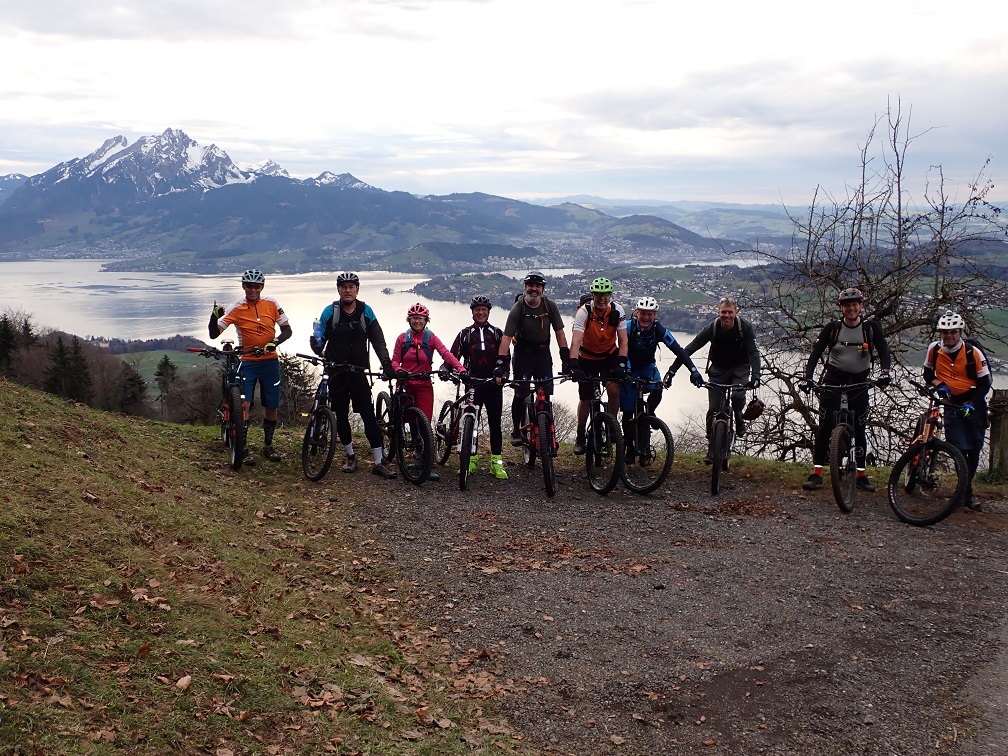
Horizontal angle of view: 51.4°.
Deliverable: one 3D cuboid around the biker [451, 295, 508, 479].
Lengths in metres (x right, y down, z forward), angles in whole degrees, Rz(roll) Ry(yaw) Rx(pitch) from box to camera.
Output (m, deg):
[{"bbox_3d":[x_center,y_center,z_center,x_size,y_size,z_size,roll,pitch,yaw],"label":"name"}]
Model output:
[{"bbox_3d":[-0.230,0.074,10.011,0.600,1.740,0.450,0,10,0],"label":"biker"}]

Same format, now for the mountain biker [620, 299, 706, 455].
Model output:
[{"bbox_3d":[1.470,0.039,9.832,0.780,1.630,0.700,1,10,3],"label":"mountain biker"}]

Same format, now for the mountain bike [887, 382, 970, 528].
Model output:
[{"bbox_3d":[3.682,0.622,9.220,0.750,1.080,1.800,3,10,16],"label":"mountain bike"}]

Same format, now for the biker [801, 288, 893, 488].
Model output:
[{"bbox_3d":[3.061,0.113,9.397,0.820,1.830,0.580,3,10,17],"label":"biker"}]

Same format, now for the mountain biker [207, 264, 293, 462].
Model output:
[{"bbox_3d":[-2.386,-0.104,9.867,0.770,1.830,0.550,-2,10,-12],"label":"mountain biker"}]

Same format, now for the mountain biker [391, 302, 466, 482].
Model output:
[{"bbox_3d":[-0.707,0.128,9.812,0.680,1.660,0.580,-2,10,-12],"label":"mountain biker"}]

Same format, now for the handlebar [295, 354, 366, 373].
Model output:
[{"bbox_3d":[-1.563,-0.140,9.500,0.680,0.110,0.200,9,5,-28],"label":"handlebar"}]

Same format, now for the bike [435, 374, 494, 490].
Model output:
[{"bbox_3d":[-0.495,0.435,9.952,0.660,1.050,1.720,-3,10,-15],"label":"bike"}]

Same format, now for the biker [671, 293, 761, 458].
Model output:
[{"bbox_3d":[1.970,0.040,9.772,0.850,1.610,0.700,2,10,14],"label":"biker"}]

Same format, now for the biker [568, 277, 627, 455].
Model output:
[{"bbox_3d":[0.870,-0.085,9.790,0.580,1.730,0.720,1,10,3],"label":"biker"}]

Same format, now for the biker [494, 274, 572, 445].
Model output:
[{"bbox_3d":[0.270,-0.123,9.743,0.720,1.720,0.720,0,10,-2],"label":"biker"}]

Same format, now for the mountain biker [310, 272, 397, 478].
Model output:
[{"bbox_3d":[-1.401,-0.019,9.692,0.780,1.900,0.580,-2,10,-9],"label":"mountain biker"}]

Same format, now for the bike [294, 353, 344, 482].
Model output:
[{"bbox_3d":[-1.793,0.331,9.936,0.680,1.070,1.780,-2,10,-12],"label":"bike"}]

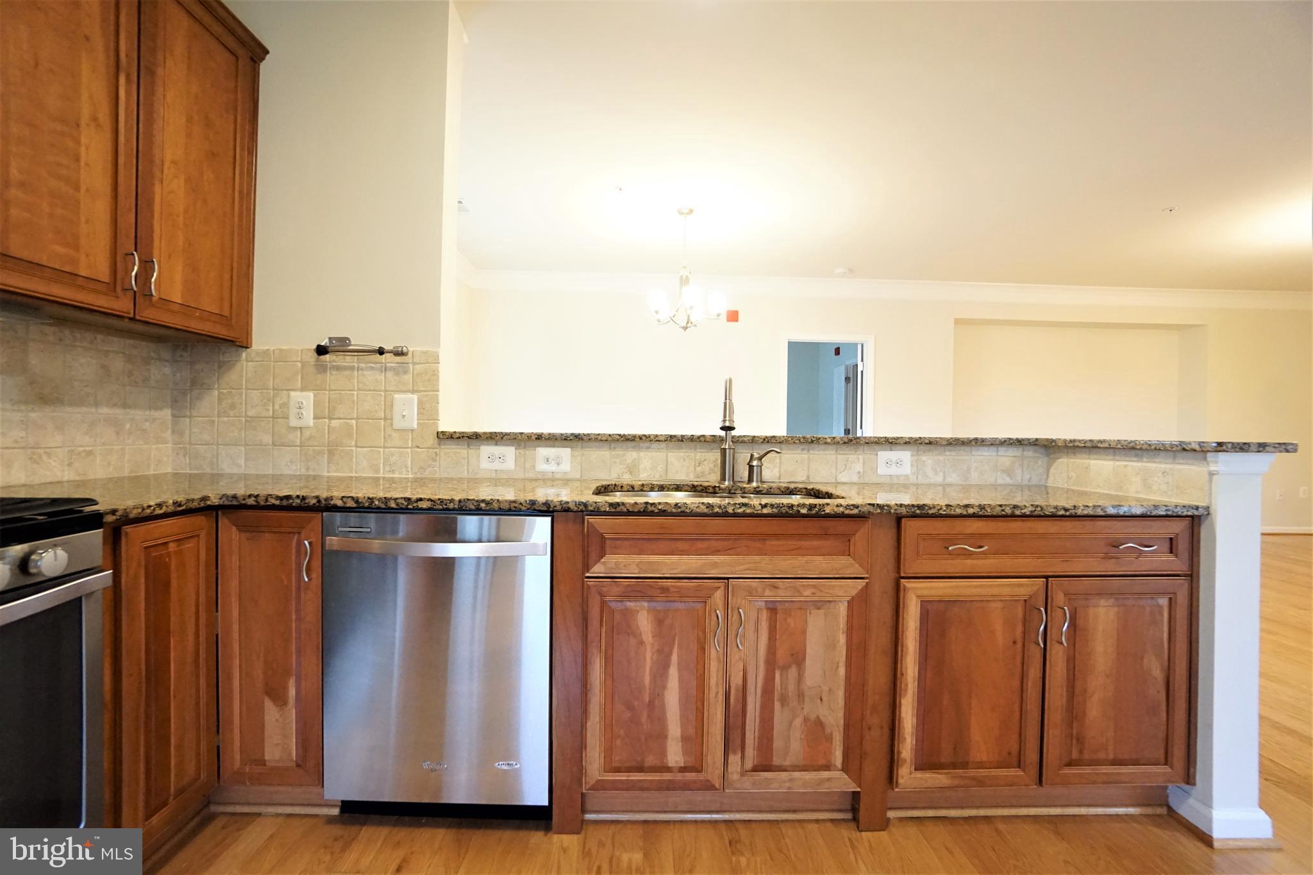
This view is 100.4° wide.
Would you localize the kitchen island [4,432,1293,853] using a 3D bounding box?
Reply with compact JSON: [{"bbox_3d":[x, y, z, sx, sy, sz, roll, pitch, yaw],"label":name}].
[{"bbox_3d":[-0.029,0.522,1.880,3.380,1.070,0.910,1,1,-1],"label":"kitchen island"}]

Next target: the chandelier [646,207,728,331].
[{"bbox_3d":[0.237,-1.298,4.220,0.610,0.940,0.610,1,1,-1],"label":"chandelier"}]

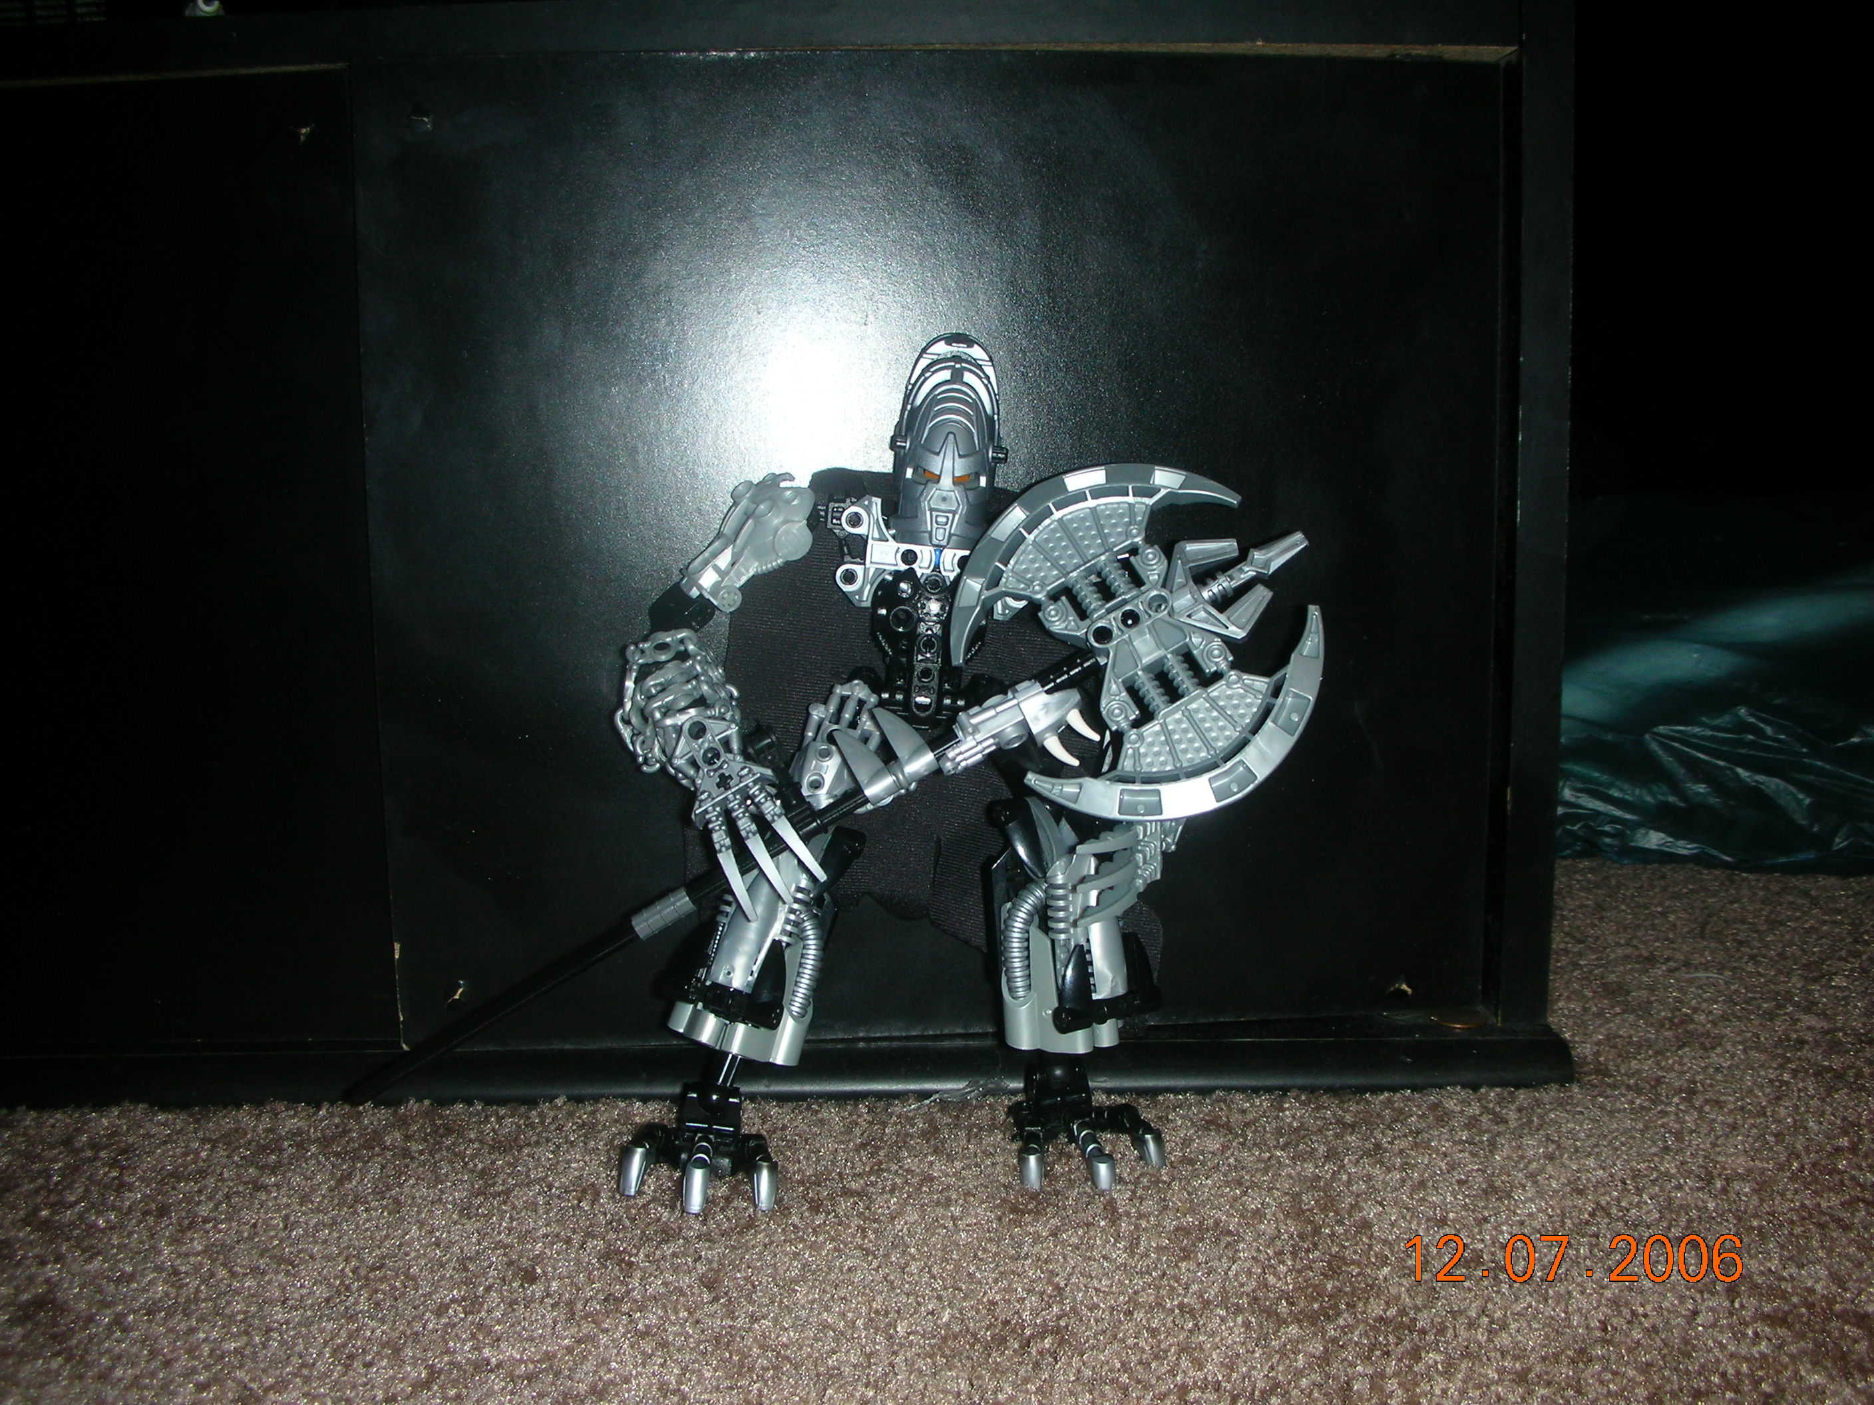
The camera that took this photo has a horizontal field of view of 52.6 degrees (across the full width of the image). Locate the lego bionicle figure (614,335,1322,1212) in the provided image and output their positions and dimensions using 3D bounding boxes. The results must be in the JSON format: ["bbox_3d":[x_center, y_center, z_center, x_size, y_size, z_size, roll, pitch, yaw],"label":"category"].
[{"bbox_3d":[0.006,0.019,0.515,0.187,0.236,0.120,-1,7,0],"label":"lego bionicle figure"}]

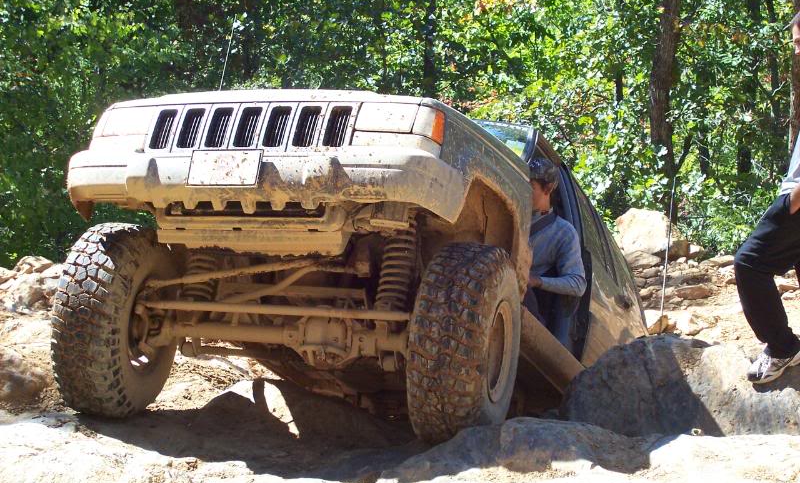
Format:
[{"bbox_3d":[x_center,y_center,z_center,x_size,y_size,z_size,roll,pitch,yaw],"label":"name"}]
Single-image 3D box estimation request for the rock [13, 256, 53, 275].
[{"bbox_3d":[-2.723,0.178,13.500,0.310,0.170,0.250,0,2,0],"label":"rock"}]

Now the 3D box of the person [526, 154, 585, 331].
[{"bbox_3d":[0.680,0.070,9.100,0.520,1.080,0.750,-3,-11,27],"label":"person"}]

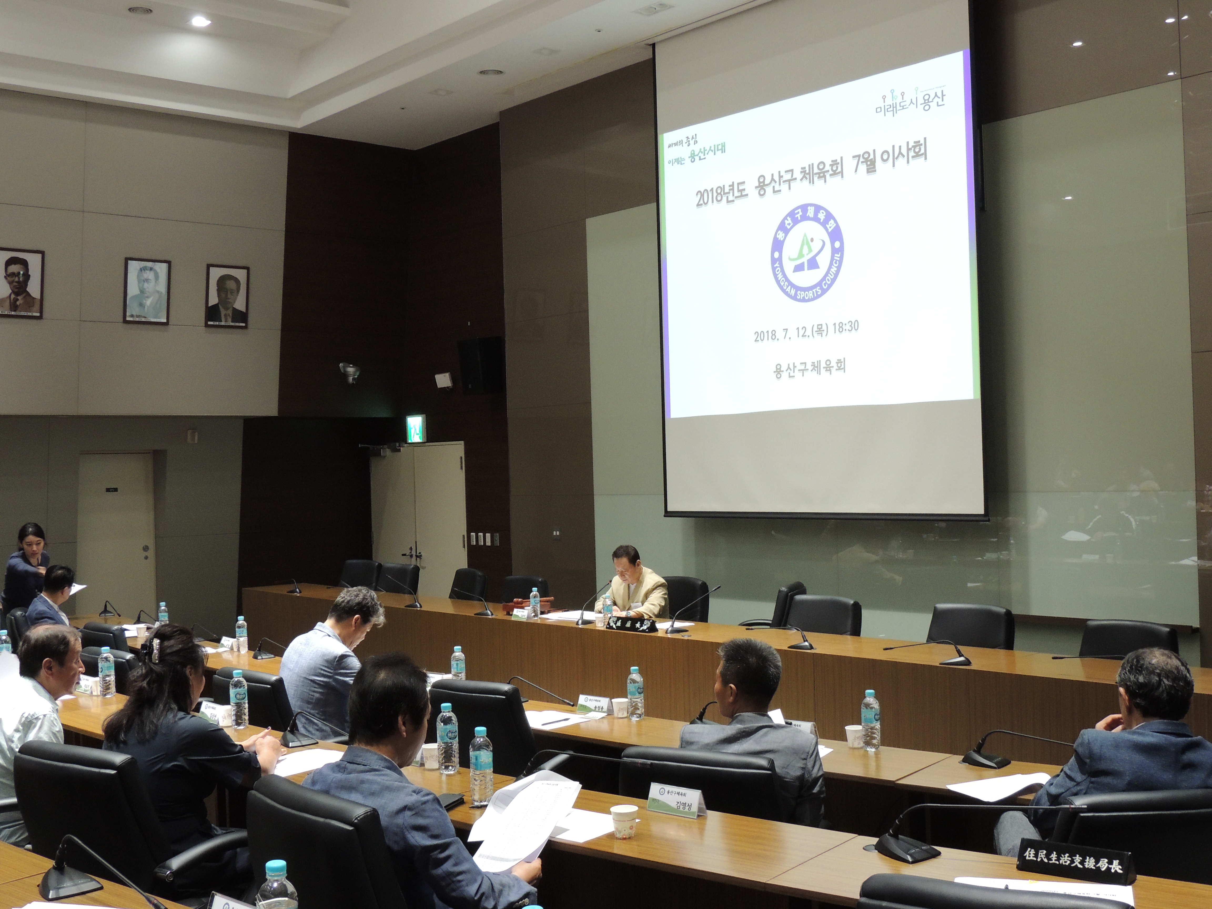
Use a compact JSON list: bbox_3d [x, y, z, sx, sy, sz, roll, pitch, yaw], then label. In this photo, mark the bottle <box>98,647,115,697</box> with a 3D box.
[{"bbox_3d":[-2.145,0.934,6.020,0.064,0.210,0.064,-2,-1,41],"label":"bottle"}]

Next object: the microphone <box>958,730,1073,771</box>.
[{"bbox_3d":[1.412,0.986,4.653,0.140,0.120,0.480,-1,-1,-43],"label":"microphone"}]

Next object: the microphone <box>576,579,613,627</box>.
[{"bbox_3d":[-0.052,1.009,9.550,0.340,0.285,0.115,-1,-1,-45],"label":"microphone"}]

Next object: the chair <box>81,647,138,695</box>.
[{"bbox_3d":[-2.370,1.478,7.436,0.640,0.930,0.620,-1,-1,-43],"label":"chair"}]

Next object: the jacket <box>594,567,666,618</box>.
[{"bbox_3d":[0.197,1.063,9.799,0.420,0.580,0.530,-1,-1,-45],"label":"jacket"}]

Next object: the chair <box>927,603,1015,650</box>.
[{"bbox_3d":[1.917,1.338,7.921,0.620,0.930,0.600,-1,-1,-40],"label":"chair"}]

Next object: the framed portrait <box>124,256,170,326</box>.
[{"bbox_3d":[-4.285,-1.520,13.116,0.440,0.600,0.035,-1,7,-41],"label":"framed portrait"}]

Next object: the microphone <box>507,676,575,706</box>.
[{"bbox_3d":[-0.319,1.052,6.202,0.140,0.120,0.510,-1,-1,-41],"label":"microphone"}]

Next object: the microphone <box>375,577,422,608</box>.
[{"bbox_3d":[-1.571,1.058,10.851,0.400,0.240,0.110,-2,-1,37],"label":"microphone"}]

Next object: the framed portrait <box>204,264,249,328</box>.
[{"bbox_3d":[-3.677,-1.532,13.645,0.440,0.600,0.035,-1,7,-41],"label":"framed portrait"}]

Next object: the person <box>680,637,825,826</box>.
[{"bbox_3d":[0.524,1.190,4.487,0.560,1.220,0.760,-2,-1,34],"label":"person"}]

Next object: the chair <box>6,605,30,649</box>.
[{"bbox_3d":[-3.899,1.547,10.046,0.640,0.930,0.620,-1,-1,-33],"label":"chair"}]

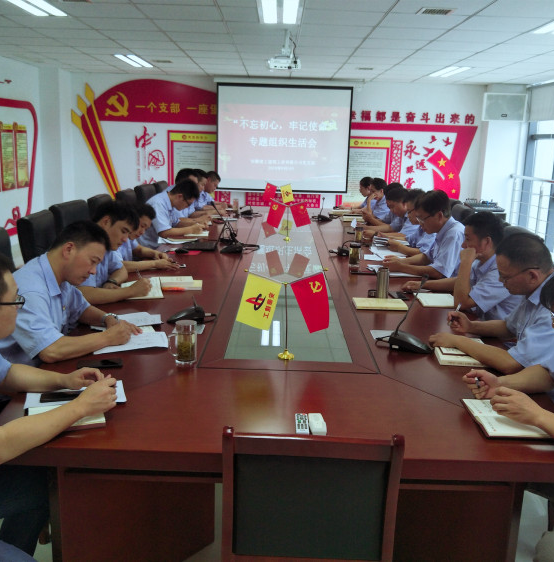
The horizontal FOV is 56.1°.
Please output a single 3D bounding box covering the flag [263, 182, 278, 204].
[{"bbox_3d":[-0.092,-1.123,6.651,0.140,0.210,0.025,18,14,-4],"label":"flag"}]

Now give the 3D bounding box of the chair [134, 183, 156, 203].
[{"bbox_3d":[-1.159,-0.496,5.748,0.650,1.100,0.600,3,14,3],"label":"chair"}]

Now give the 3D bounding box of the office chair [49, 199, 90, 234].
[{"bbox_3d":[-1.200,-0.014,3.910,0.650,1.120,0.600,3,14,6],"label":"office chair"}]

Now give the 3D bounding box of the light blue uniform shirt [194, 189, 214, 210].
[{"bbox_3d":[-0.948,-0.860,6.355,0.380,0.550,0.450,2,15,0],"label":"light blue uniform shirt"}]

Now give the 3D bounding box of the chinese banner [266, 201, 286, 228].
[{"bbox_3d":[-0.005,-0.599,4.680,0.165,0.240,0.030,2,14,0],"label":"chinese banner"}]

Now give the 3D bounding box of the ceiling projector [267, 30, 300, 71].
[{"bbox_3d":[0.072,-1.927,4.348,0.280,0.320,0.260,2,15,0],"label":"ceiling projector"}]

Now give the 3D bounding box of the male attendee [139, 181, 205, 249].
[{"bbox_3d":[-0.939,-0.265,4.723,0.680,1.275,0.500,2,15,0],"label":"male attendee"}]

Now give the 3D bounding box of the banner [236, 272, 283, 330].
[{"bbox_3d":[-0.080,0.092,2.180,0.143,0.210,0.025,17,15,-4],"label":"banner"}]

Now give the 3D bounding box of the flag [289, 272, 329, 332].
[{"bbox_3d":[0.131,0.087,2.100,0.160,0.240,0.030,2,14,0],"label":"flag"}]

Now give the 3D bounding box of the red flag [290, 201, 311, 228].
[{"bbox_3d":[0.221,-0.597,4.753,0.140,0.210,0.025,-17,14,5],"label":"red flag"}]

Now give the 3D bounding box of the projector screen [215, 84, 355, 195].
[{"bbox_3d":[0.105,-2.161,7.935,2.050,1.570,0.050,2,15,0],"label":"projector screen"}]

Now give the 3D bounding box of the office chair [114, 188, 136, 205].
[{"bbox_3d":[-1.171,-0.317,5.081,0.650,1.100,0.600,3,14,4],"label":"office chair"}]

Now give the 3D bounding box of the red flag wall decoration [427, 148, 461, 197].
[{"bbox_3d":[2.578,-1.616,8.000,0.540,0.800,0.030,2,13,0],"label":"red flag wall decoration"}]

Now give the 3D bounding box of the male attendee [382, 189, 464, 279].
[{"bbox_3d":[1.029,0.013,3.714,0.680,1.310,0.520,1,14,-2],"label":"male attendee"}]

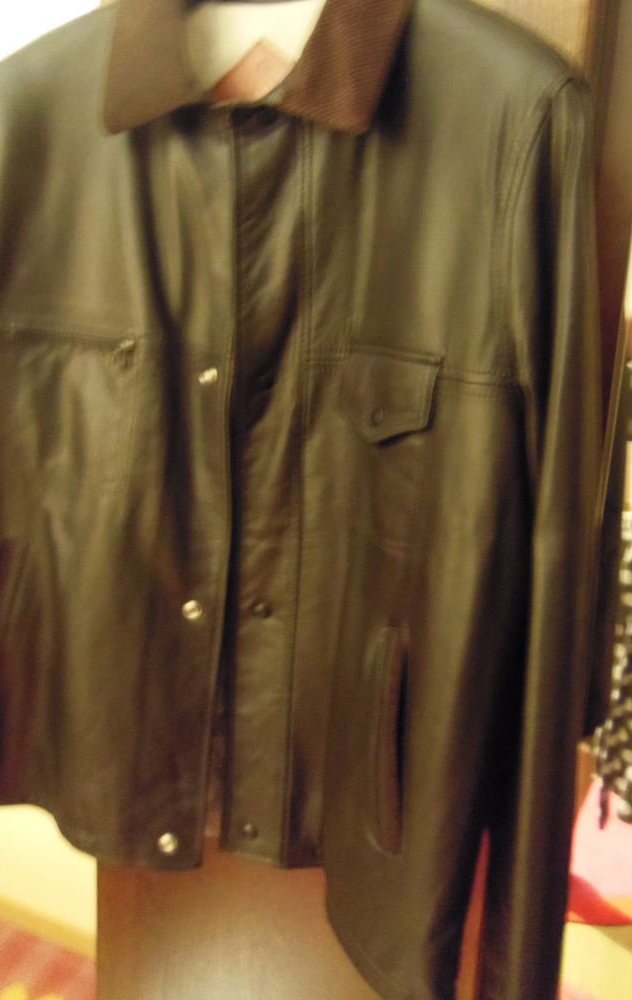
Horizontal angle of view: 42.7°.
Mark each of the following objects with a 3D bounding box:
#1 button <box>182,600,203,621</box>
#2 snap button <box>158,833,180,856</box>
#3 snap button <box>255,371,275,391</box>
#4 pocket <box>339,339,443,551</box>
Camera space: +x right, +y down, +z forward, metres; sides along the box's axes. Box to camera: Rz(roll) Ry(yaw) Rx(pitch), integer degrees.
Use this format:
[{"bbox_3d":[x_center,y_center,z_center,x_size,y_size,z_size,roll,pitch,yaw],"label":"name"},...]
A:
[{"bbox_3d":[-0.102,0.091,0.670,0.015,0.015,0.006,5,7,15],"label":"button"},{"bbox_3d":[-0.125,0.291,0.685,0.016,0.016,0.006,5,7,12],"label":"snap button"},{"bbox_3d":[-0.043,-0.101,0.680,0.015,0.015,0.006,6,9,20],"label":"snap button"},{"bbox_3d":[0.060,-0.043,0.660,0.092,0.157,0.018,8,10,28],"label":"pocket"}]

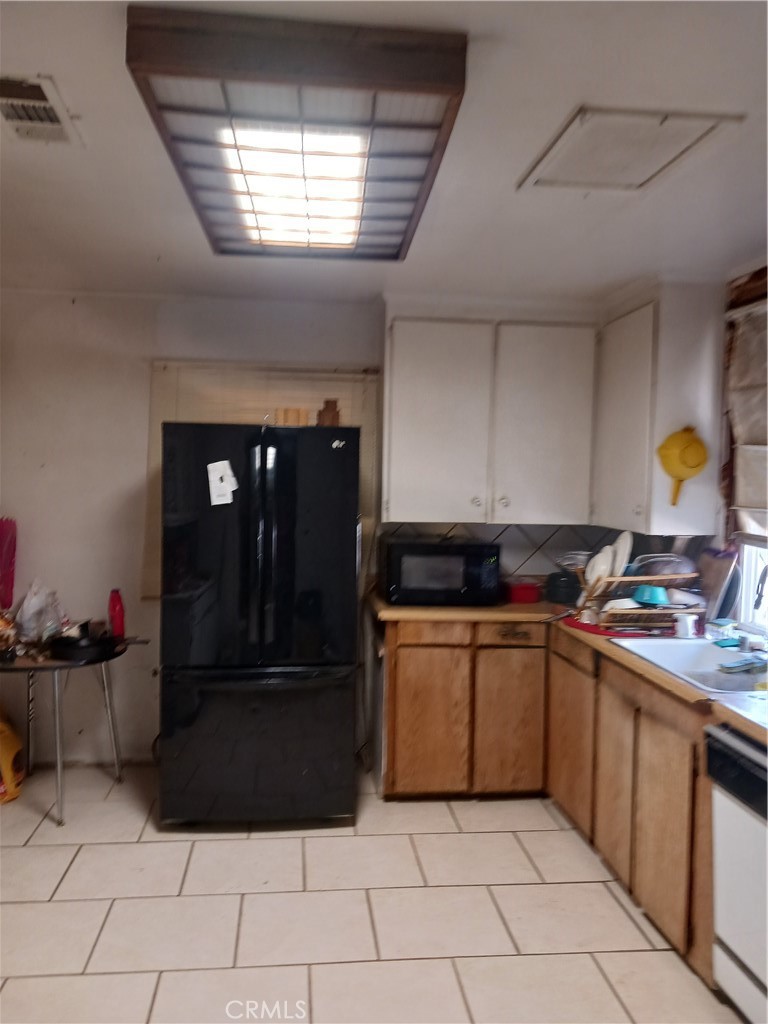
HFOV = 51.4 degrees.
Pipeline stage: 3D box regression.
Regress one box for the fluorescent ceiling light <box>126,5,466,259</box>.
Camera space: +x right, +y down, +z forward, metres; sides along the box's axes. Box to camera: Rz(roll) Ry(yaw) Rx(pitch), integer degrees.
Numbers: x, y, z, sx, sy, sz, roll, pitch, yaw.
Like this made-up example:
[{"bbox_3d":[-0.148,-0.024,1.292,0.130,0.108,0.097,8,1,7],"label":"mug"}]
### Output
[{"bbox_3d":[-0.223,-0.988,2.321,0.704,0.119,1.365,1,2,-4],"label":"fluorescent ceiling light"}]

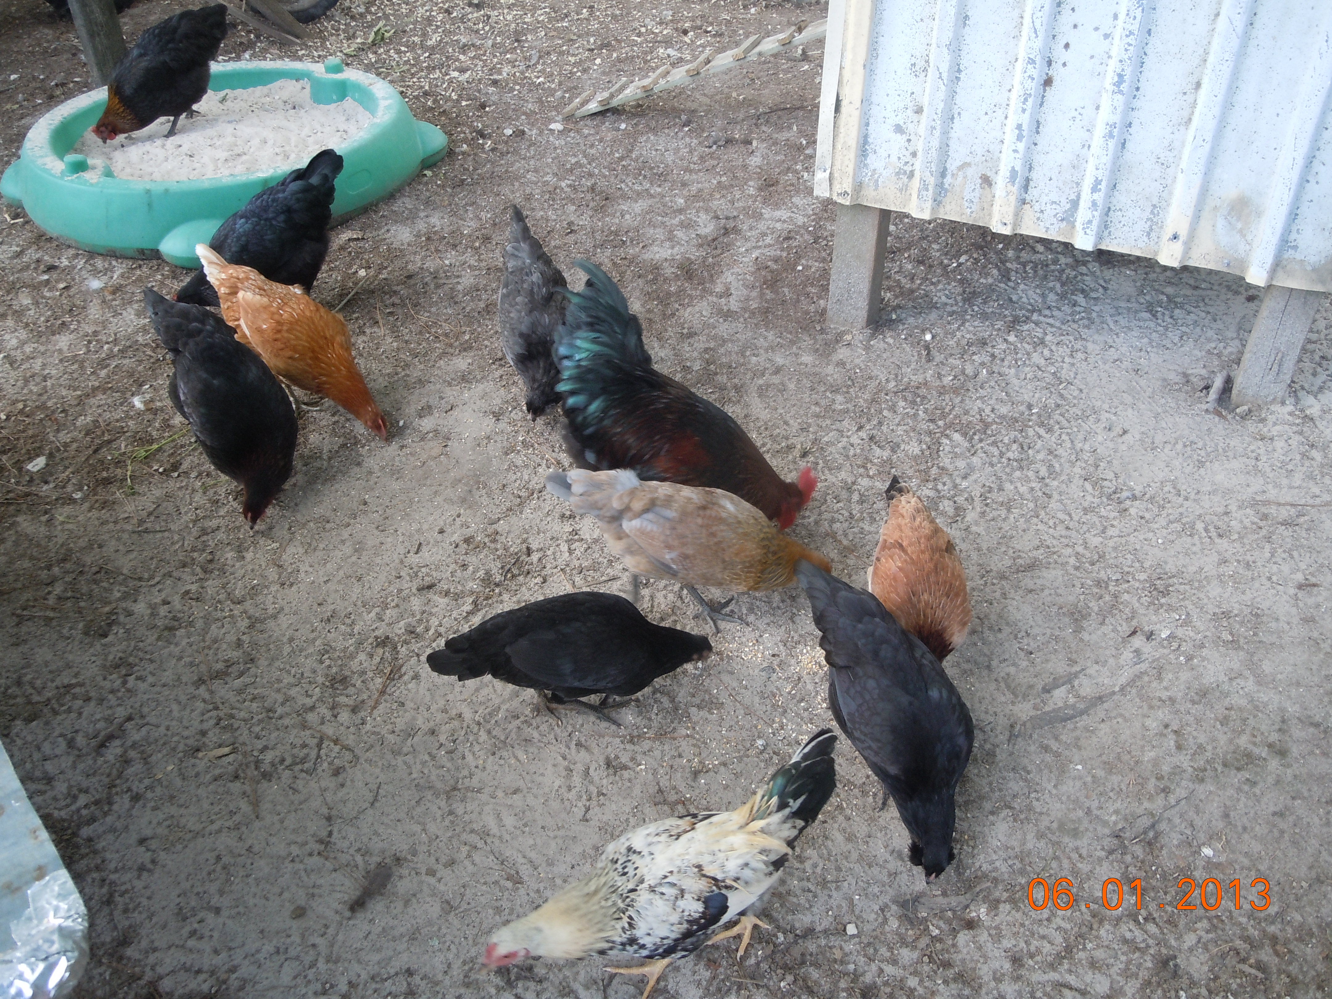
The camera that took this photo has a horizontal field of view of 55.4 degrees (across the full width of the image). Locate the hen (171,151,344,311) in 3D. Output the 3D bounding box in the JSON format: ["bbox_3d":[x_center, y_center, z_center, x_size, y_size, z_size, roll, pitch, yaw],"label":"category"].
[{"bbox_3d":[-0.927,-0.603,2.868,0.385,0.315,0.170,-18,37,-26],"label":"hen"}]

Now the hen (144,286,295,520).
[{"bbox_3d":[-0.797,-0.168,2.211,0.170,0.290,0.420,-18,37,-27],"label":"hen"}]

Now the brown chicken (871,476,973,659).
[{"bbox_3d":[0.364,0.129,1.815,0.150,0.230,0.340,-5,33,-9],"label":"brown chicken"}]

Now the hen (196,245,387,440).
[{"bbox_3d":[-0.708,-0.299,2.400,0.424,0.310,0.165,19,37,26],"label":"hen"}]

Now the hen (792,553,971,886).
[{"bbox_3d":[0.277,0.266,1.595,0.160,0.235,0.370,-9,34,-14],"label":"hen"}]

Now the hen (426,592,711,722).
[{"bbox_3d":[-0.121,0.211,1.709,0.390,0.200,0.150,-10,34,-16],"label":"hen"}]

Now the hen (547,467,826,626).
[{"bbox_3d":[0.043,0.059,1.893,0.424,0.260,0.160,-4,33,-6],"label":"hen"}]

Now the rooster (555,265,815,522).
[{"bbox_3d":[0.027,-0.162,2.118,0.484,0.390,0.210,23,39,31],"label":"rooster"}]

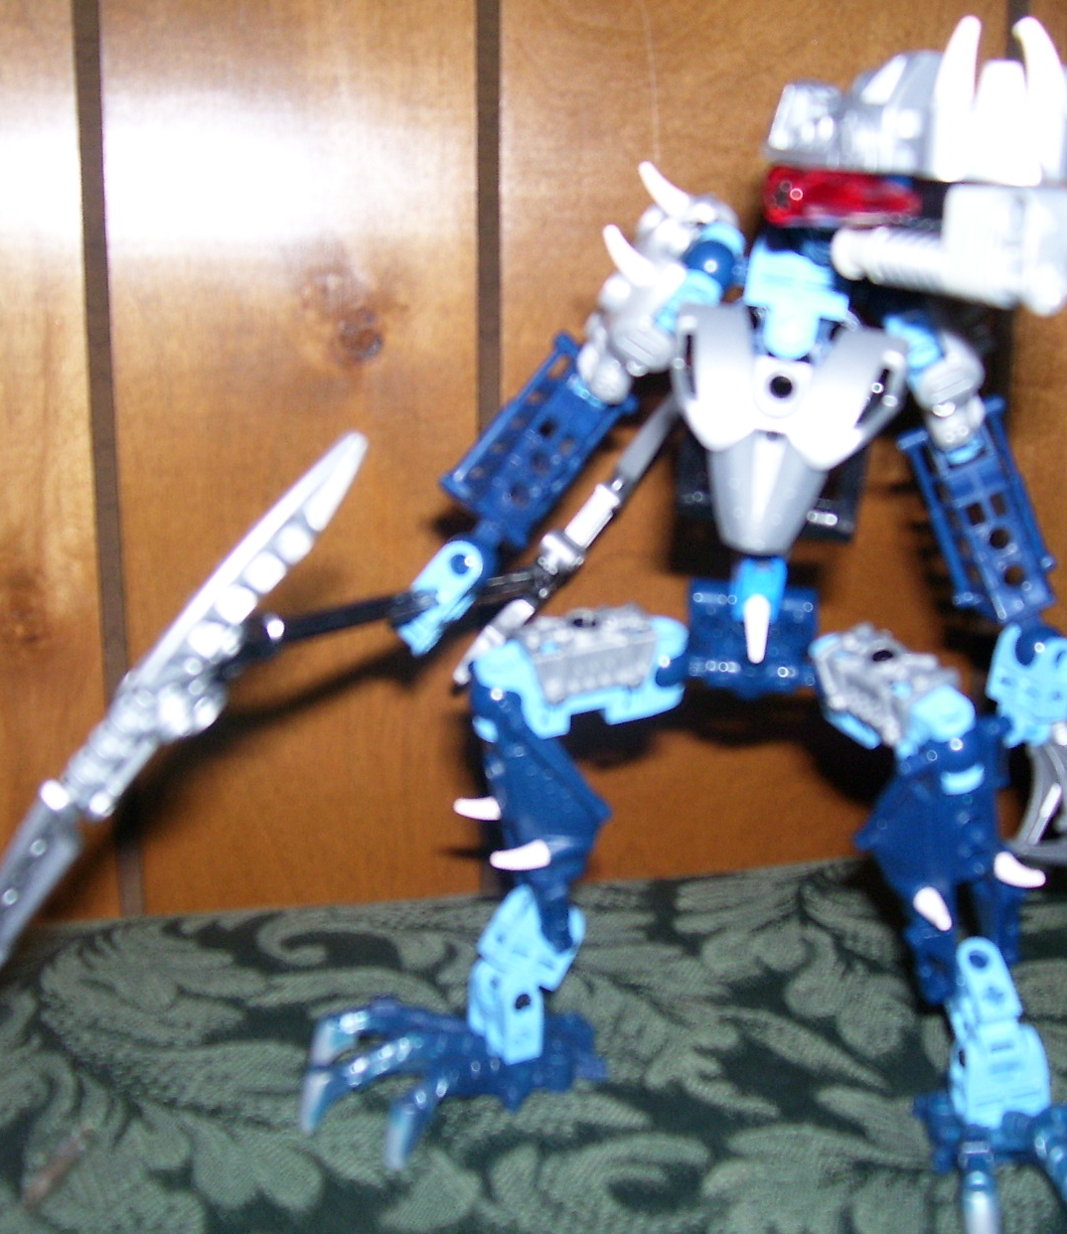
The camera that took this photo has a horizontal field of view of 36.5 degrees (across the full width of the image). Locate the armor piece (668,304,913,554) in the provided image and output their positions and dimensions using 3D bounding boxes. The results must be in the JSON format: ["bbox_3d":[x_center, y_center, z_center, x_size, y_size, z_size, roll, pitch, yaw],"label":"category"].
[{"bbox_3d":[0.051,-0.038,0.323,0.042,0.046,0.020,9,10,8],"label":"armor piece"}]

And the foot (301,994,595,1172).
[{"bbox_3d":[-0.016,0.091,0.334,0.064,0.020,0.042,-4,12,-21],"label":"foot"}]

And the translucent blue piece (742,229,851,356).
[{"bbox_3d":[0.051,-0.063,0.317,0.019,0.025,0.014,8,10,7],"label":"translucent blue piece"}]

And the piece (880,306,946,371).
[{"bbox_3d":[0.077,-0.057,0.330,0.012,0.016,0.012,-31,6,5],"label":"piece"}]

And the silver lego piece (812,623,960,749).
[{"bbox_3d":[0.069,0.013,0.318,0.016,0.015,0.029,-35,33,-22],"label":"silver lego piece"}]

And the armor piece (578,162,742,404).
[{"bbox_3d":[0.023,-0.068,0.325,0.026,0.044,0.022,35,7,-19],"label":"armor piece"}]

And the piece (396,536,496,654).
[{"bbox_3d":[-0.017,-0.005,0.325,0.011,0.025,0.015,40,3,-2],"label":"piece"}]

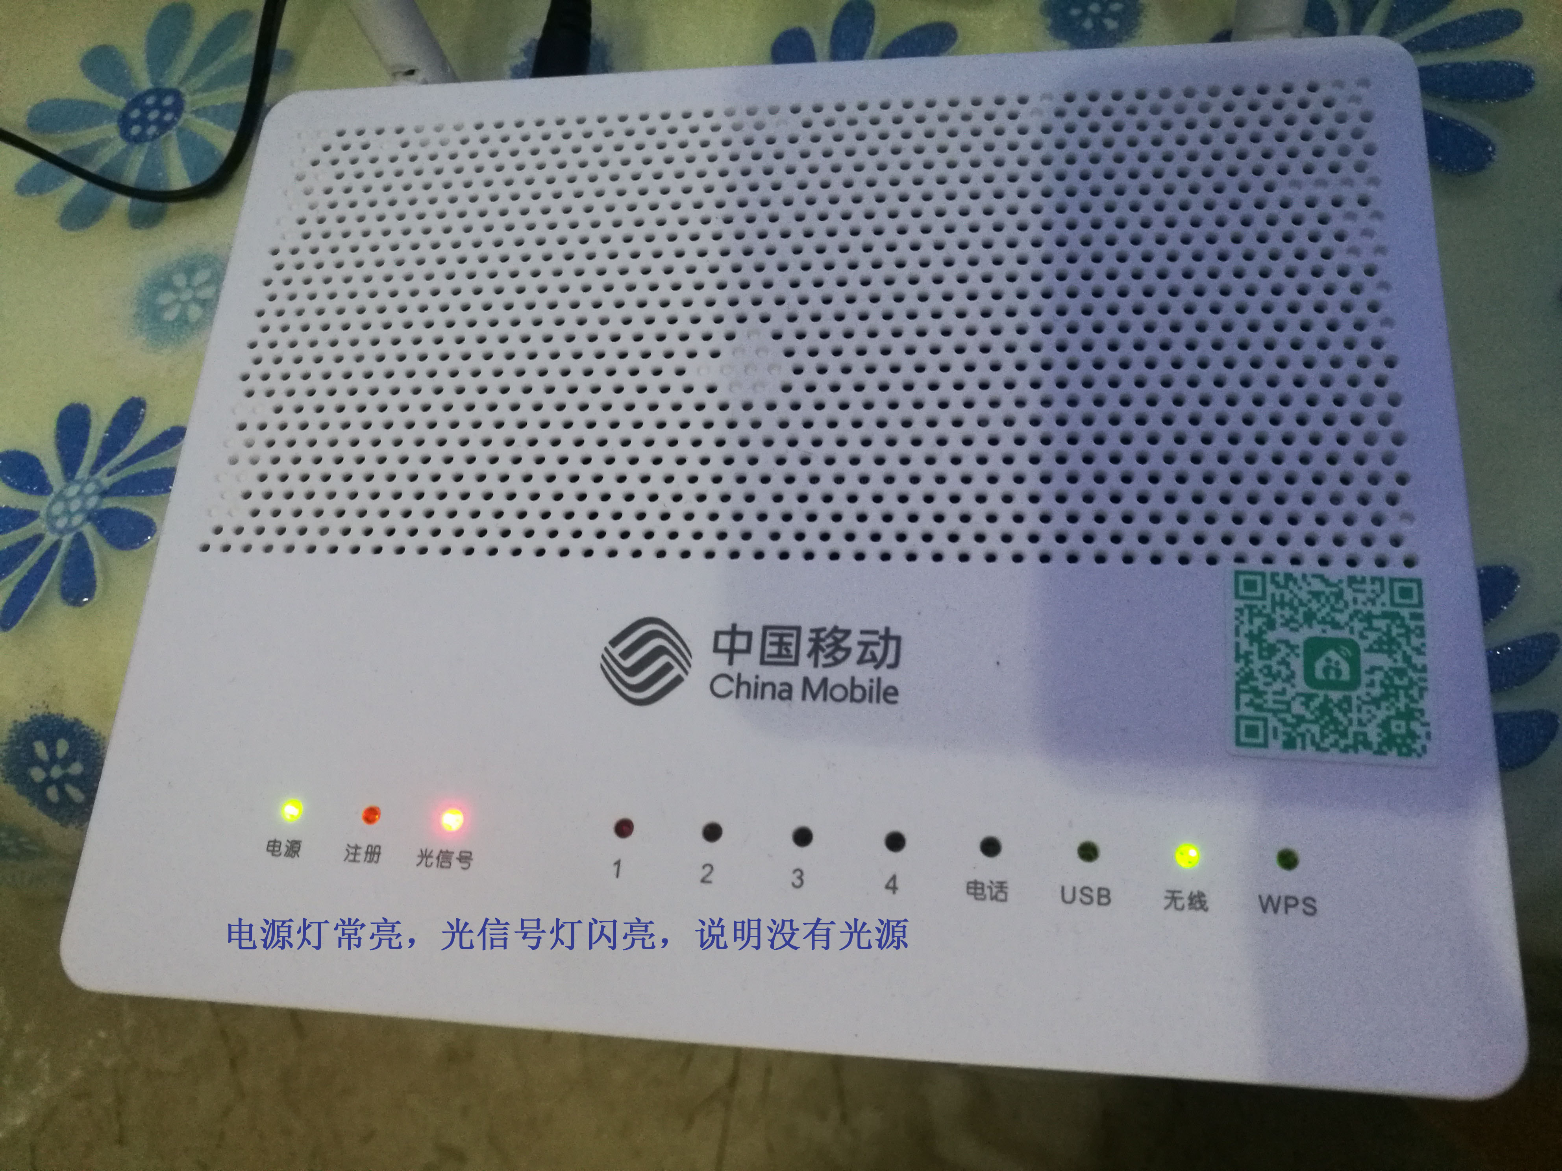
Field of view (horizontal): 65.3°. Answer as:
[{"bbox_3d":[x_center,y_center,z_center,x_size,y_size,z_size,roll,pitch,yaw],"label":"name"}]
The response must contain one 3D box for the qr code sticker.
[{"bbox_3d":[0.073,0.010,0.162,0.025,0.001,0.025,3,72,10],"label":"qr code sticker"}]

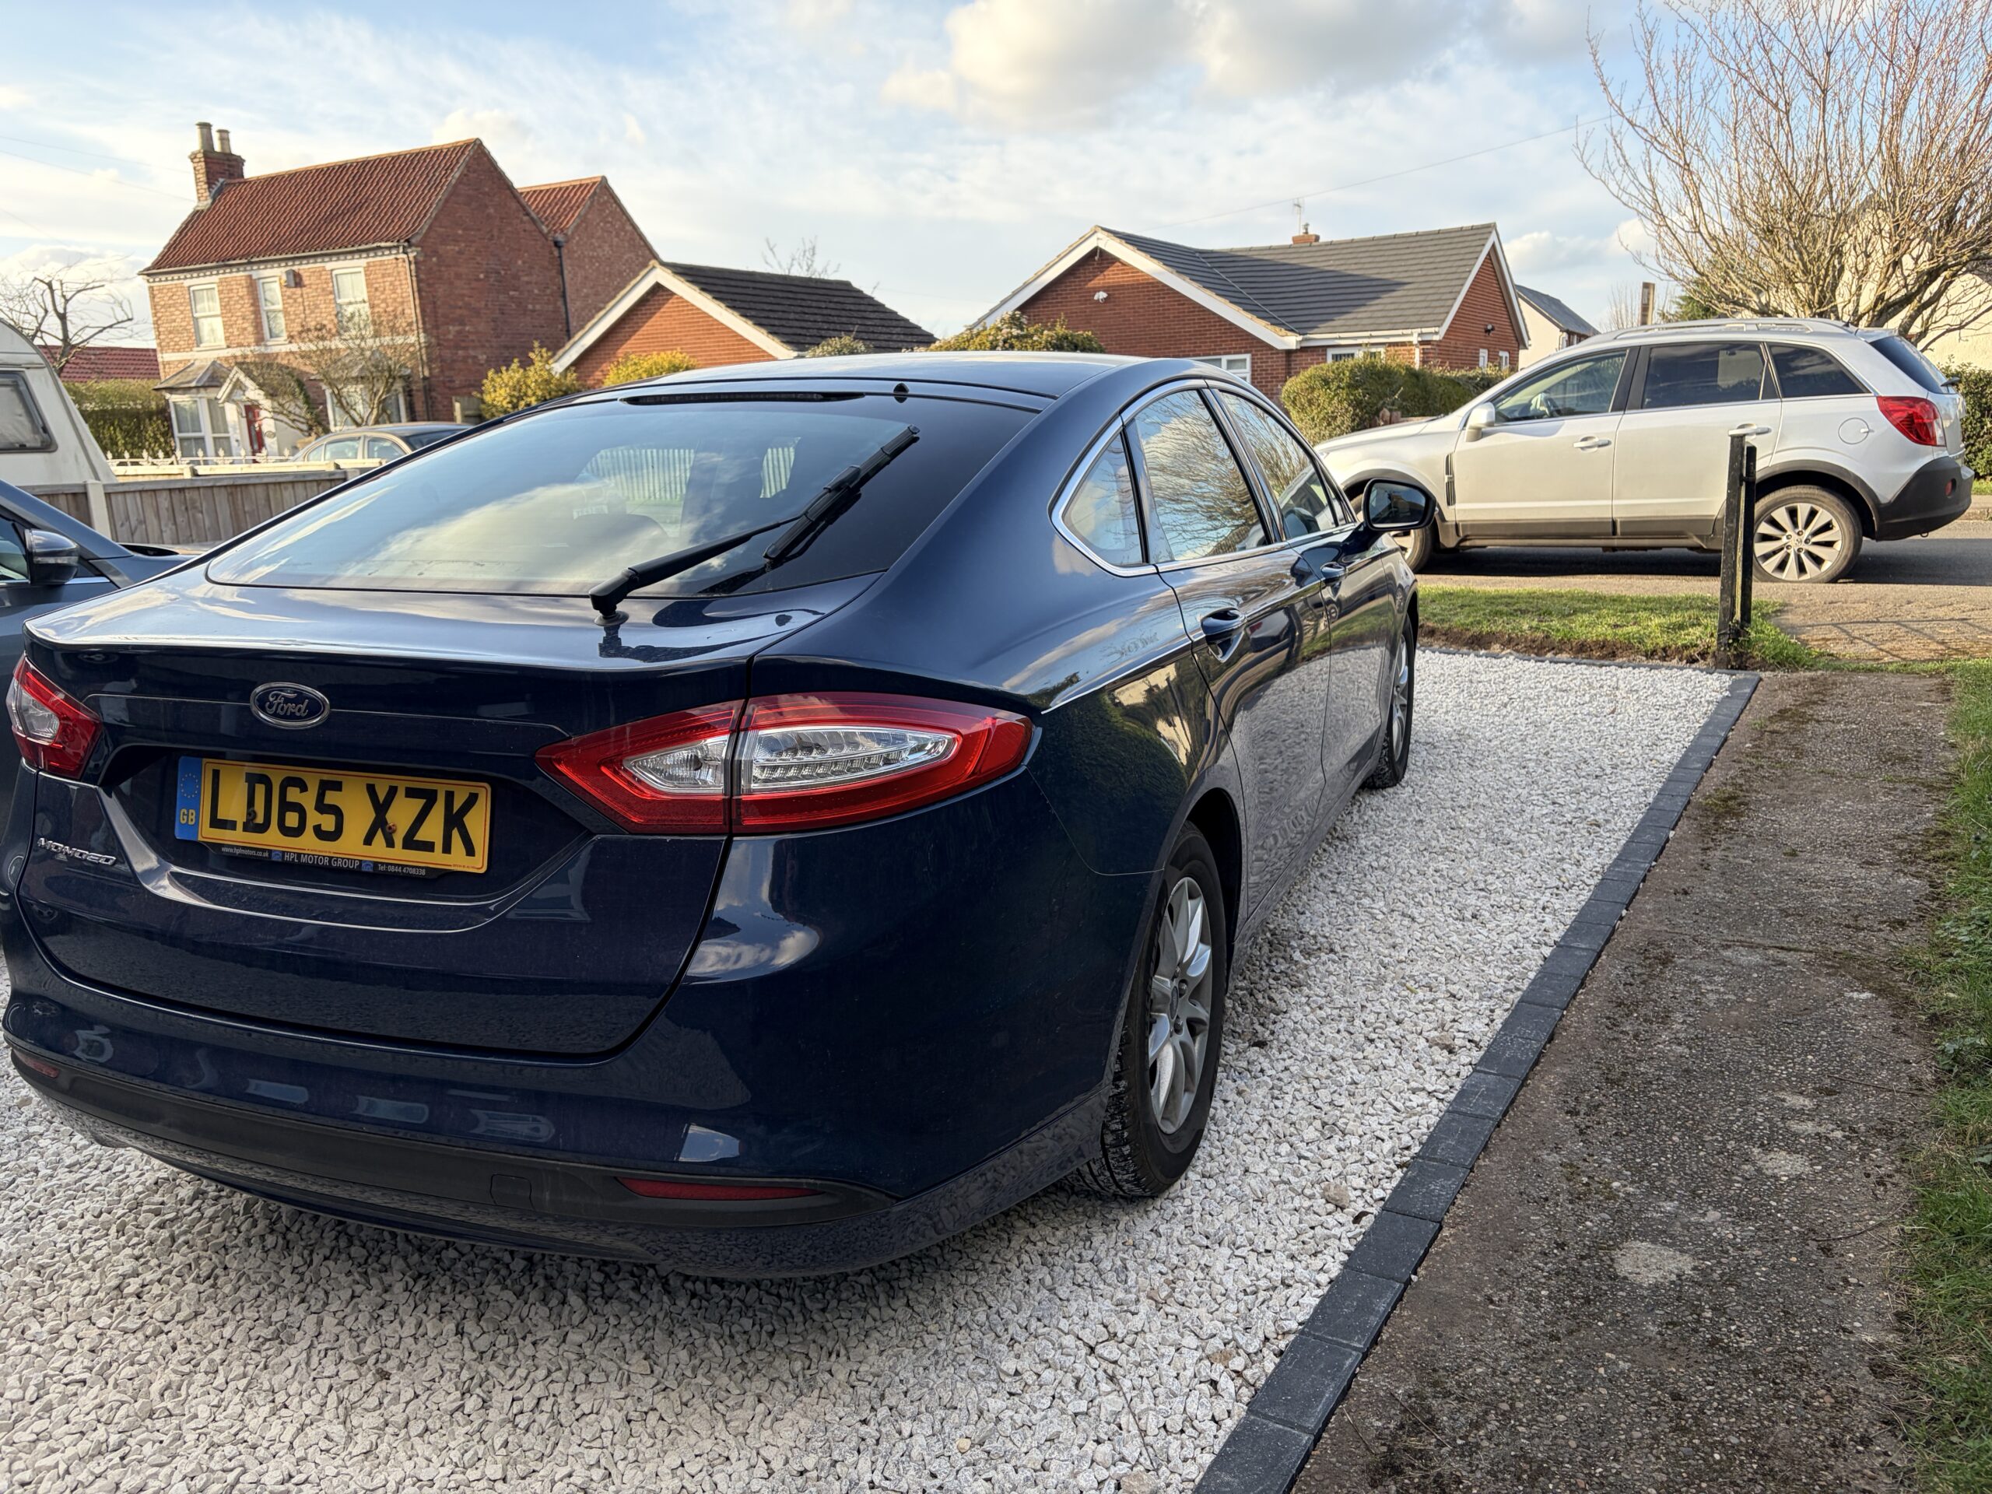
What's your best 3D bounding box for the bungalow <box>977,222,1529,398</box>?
[{"bbox_3d":[5.436,-8.922,33.611,11.000,4.950,9.200,5,15,28],"label":"bungalow"}]

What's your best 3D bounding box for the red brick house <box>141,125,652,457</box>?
[{"bbox_3d":[-13.250,-9.963,33.928,8.400,8.200,8.100,4,15,27],"label":"red brick house"}]

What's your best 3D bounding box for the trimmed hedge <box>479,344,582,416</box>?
[{"bbox_3d":[-7.617,-5.264,24.978,1.750,2.720,1.500,4,14,28],"label":"trimmed hedge"}]

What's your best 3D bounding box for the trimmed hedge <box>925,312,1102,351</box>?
[{"bbox_3d":[0.339,-5.866,25.468,3.300,2.850,2.000,5,15,28],"label":"trimmed hedge"}]

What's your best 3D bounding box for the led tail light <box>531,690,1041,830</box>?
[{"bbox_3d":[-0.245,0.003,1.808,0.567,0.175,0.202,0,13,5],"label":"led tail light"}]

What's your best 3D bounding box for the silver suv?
[{"bbox_3d":[4.453,-2.139,10.934,4.600,1.750,1.870,6,15,30],"label":"silver suv"}]

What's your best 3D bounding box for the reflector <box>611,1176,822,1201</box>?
[{"bbox_3d":[-0.324,0.521,1.758,0.240,0.030,0.035,-1,13,2],"label":"reflector"}]

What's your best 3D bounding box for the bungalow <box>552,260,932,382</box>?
[{"bbox_3d":[-4.548,-7.388,30.378,5.700,4.320,6.450,4,14,28],"label":"bungalow"}]

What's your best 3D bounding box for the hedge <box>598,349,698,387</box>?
[{"bbox_3d":[-5.657,-5.231,24.808,1.850,2.550,1.450,4,14,28],"label":"hedge"}]

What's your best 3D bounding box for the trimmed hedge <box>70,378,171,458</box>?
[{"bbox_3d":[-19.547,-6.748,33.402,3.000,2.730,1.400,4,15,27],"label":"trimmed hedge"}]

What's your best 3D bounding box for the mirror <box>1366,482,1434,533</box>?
[{"bbox_3d":[1.120,-0.670,4.146,0.200,0.147,0.120,4,14,22],"label":"mirror"}]

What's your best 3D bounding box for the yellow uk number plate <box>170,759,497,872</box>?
[{"bbox_3d":[-0.858,0.084,1.915,0.520,0.111,0.014,4,1,22],"label":"yellow uk number plate"}]

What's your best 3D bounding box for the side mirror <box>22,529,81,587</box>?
[{"bbox_3d":[-2.458,-0.491,3.900,0.185,0.155,0.120,7,16,37],"label":"side mirror"}]

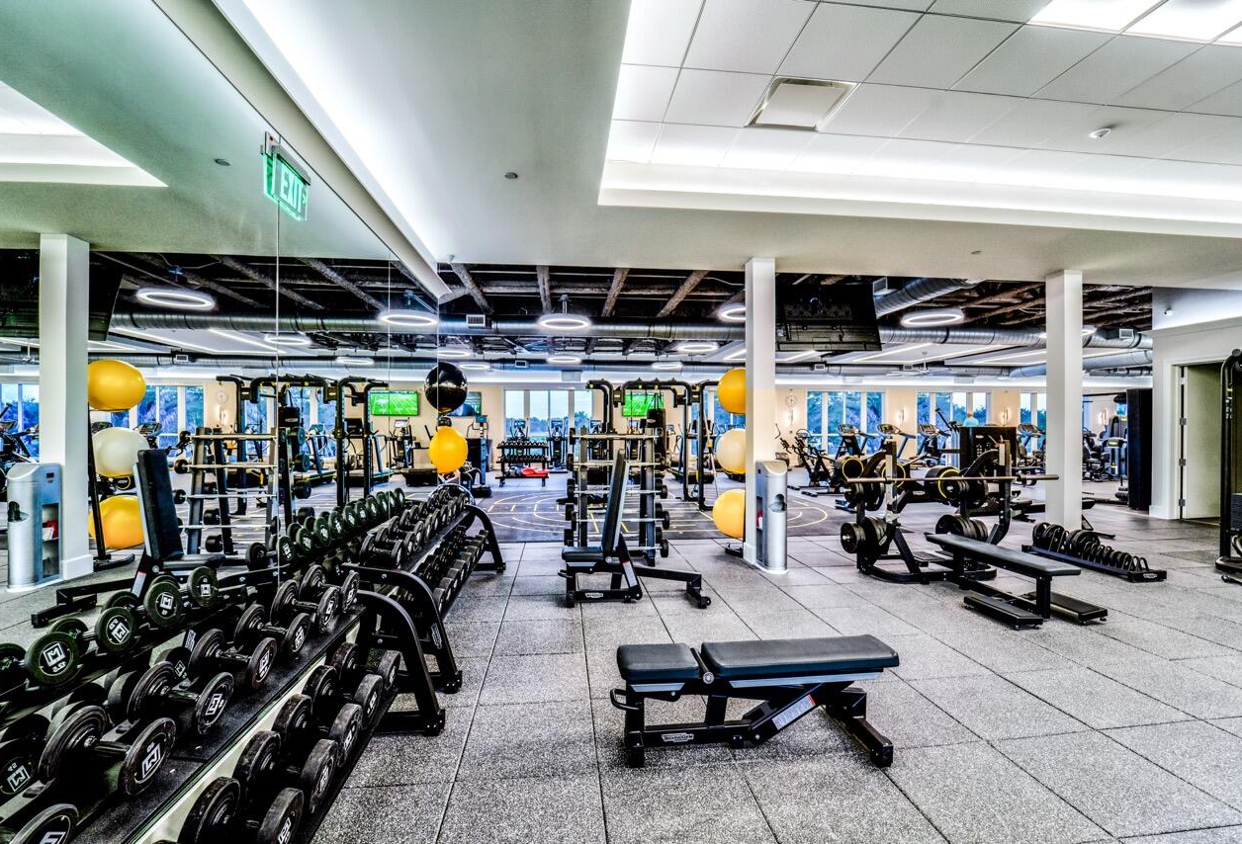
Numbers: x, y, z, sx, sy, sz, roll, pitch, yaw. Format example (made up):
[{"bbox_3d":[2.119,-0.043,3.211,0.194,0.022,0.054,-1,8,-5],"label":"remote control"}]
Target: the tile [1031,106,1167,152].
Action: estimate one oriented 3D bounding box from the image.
[{"bbox_3d":[3.815,-2.302,3.888,0.615,0.020,0.590,0,-1,-7],"label":"tile"}]

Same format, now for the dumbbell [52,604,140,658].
[{"bbox_3d":[-1.881,0.774,1.781,0.175,0.152,0.152,-9,1,-7],"label":"dumbbell"}]

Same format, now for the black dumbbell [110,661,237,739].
[{"bbox_3d":[-1.308,0.828,1.478,0.205,0.162,0.162,20,-6,-16],"label":"black dumbbell"}]

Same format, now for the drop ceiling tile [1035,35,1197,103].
[{"bbox_3d":[3.217,-2.290,3.215,0.620,0.020,0.580,0,0,-7],"label":"drop ceiling tile"}]

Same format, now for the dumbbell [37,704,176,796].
[{"bbox_3d":[-1.208,0.779,1.172,0.190,0.160,0.160,15,-2,-7],"label":"dumbbell"}]

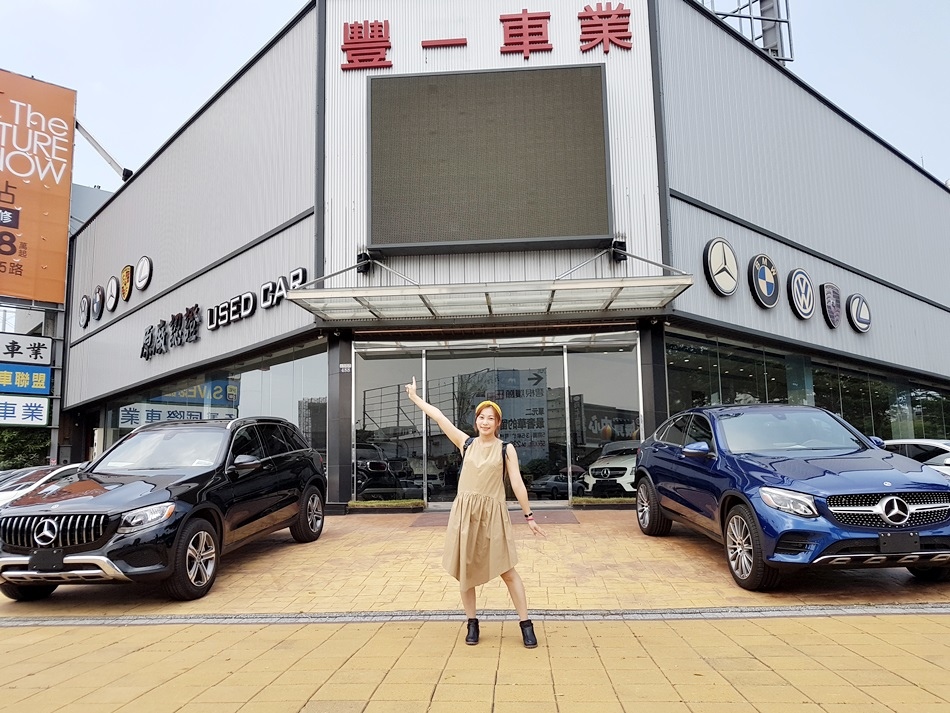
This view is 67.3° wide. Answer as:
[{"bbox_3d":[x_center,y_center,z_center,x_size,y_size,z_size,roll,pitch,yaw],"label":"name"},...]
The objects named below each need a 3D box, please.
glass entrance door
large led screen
[{"bbox_3d":[0.351,1.074,12.095,4.878,2.827,0.150,-2,-10,4],"label":"glass entrance door"},{"bbox_3d":[0.211,-3.263,11.914,3.965,3.025,0.450,-2,-10,4],"label":"large led screen"}]

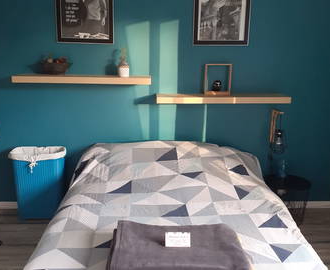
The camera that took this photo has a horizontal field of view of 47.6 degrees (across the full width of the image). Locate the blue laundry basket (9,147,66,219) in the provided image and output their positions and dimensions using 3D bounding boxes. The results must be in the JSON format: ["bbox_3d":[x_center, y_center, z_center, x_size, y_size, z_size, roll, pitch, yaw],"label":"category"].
[{"bbox_3d":[-1.087,0.427,3.226,0.450,0.602,0.285,-1,12,-8],"label":"blue laundry basket"}]

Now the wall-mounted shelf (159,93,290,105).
[{"bbox_3d":[0.479,-0.309,3.179,1.100,0.050,0.260,0,12,-2],"label":"wall-mounted shelf"}]

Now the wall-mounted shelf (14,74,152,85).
[{"bbox_3d":[-0.666,-0.465,3.105,1.100,0.050,0.260,0,12,-2],"label":"wall-mounted shelf"}]

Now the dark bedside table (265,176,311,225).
[{"bbox_3d":[1.011,0.575,3.188,0.412,0.365,0.412,0,12,-2],"label":"dark bedside table"}]

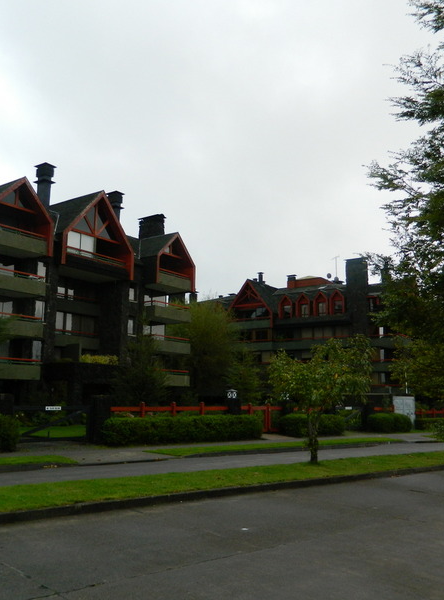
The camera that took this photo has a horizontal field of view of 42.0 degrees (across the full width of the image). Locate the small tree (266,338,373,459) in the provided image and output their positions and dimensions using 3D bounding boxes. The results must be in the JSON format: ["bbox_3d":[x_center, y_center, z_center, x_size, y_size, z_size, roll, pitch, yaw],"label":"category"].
[{"bbox_3d":[2.717,2.741,15.885,2.842,3.372,2.842,1,-10,0],"label":"small tree"}]

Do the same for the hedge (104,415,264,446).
[{"bbox_3d":[-1.369,5.228,23.508,7.272,1.066,1.300,10,-13,-41],"label":"hedge"}]

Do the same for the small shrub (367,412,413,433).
[{"bbox_3d":[10.043,7.326,34.610,2.655,1.124,1.400,10,-13,-41],"label":"small shrub"}]

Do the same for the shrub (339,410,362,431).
[{"bbox_3d":[7.991,7.510,35.997,1.198,1.202,1.198,1,-10,0],"label":"shrub"}]

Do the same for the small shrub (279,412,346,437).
[{"bbox_3d":[4.703,6.390,29.776,3.832,1.135,1.300,10,-13,-41],"label":"small shrub"}]

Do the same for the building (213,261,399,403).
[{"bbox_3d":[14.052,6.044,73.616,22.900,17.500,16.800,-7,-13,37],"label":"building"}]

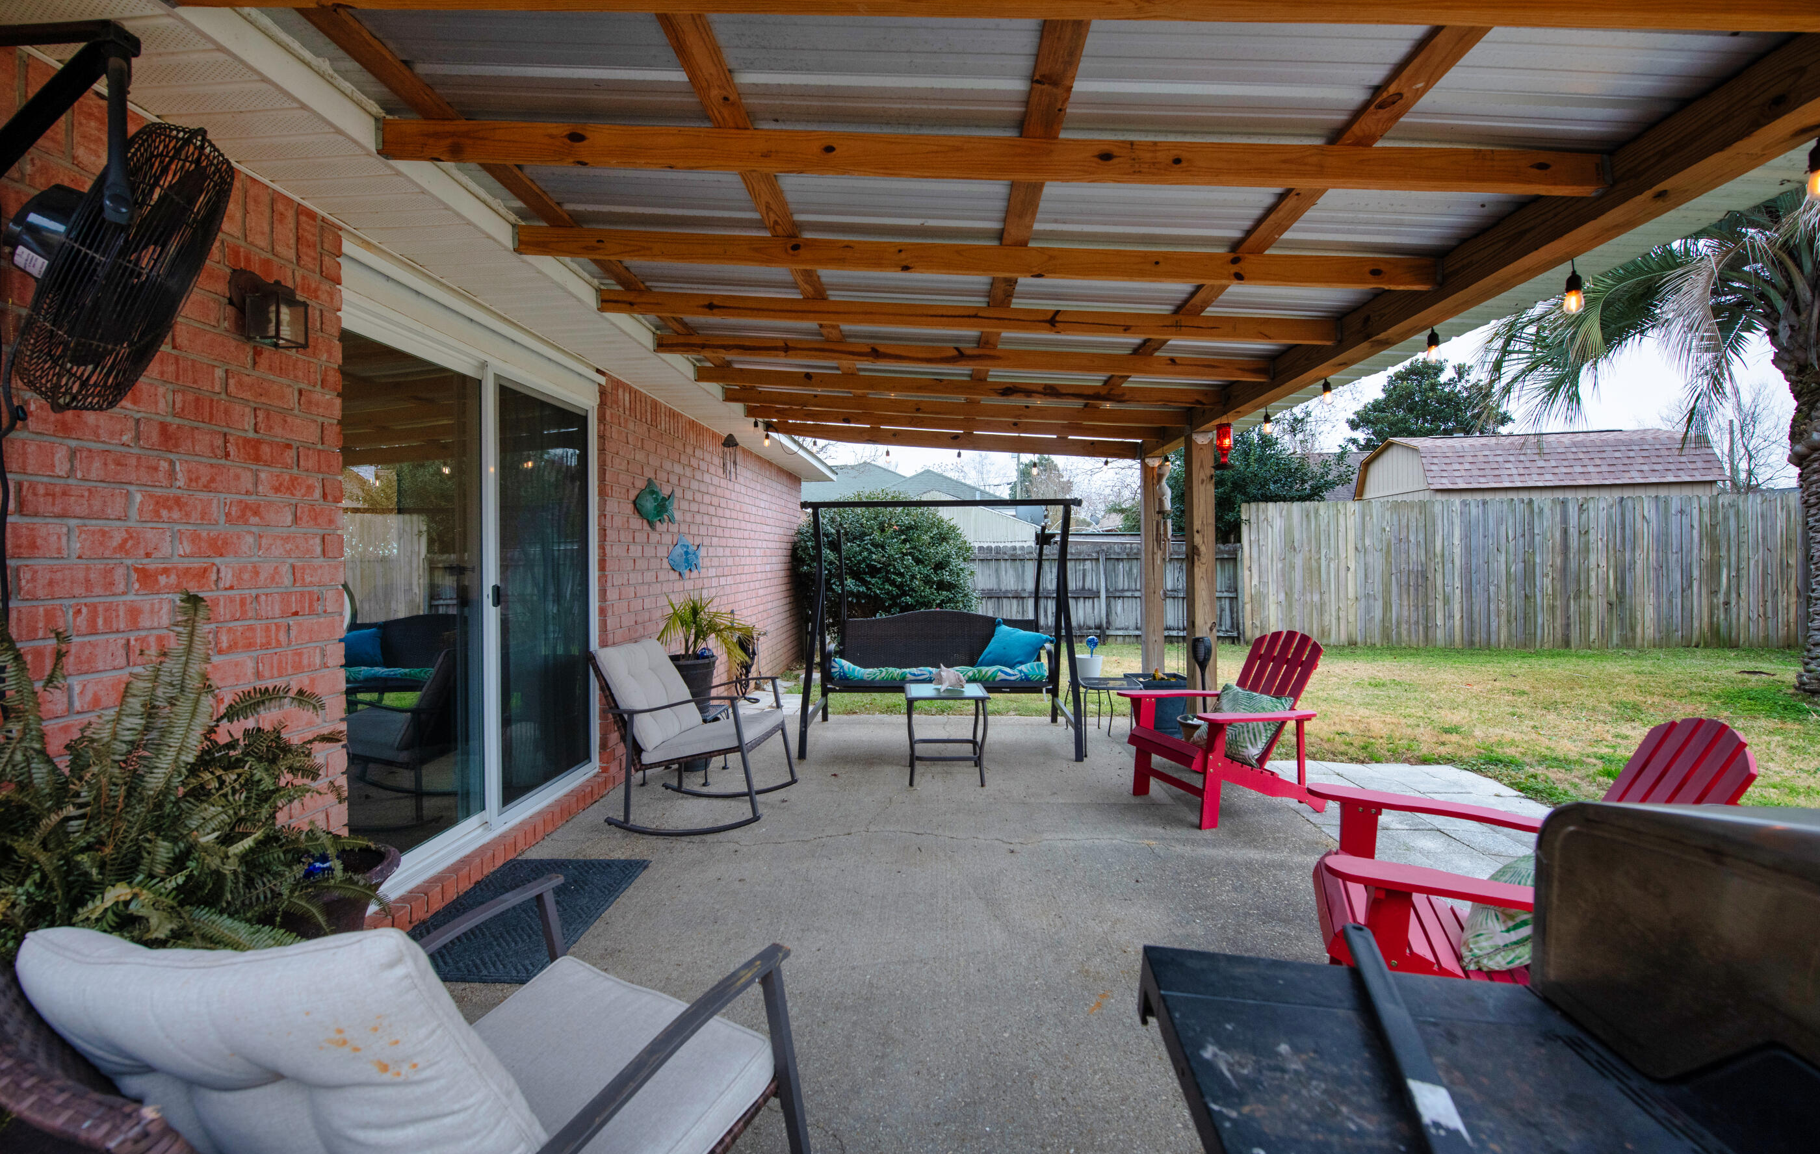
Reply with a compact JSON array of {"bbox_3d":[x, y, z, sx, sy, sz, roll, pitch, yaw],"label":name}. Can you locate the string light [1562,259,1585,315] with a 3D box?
[{"bbox_3d":[1.849,-0.806,1.970,0.056,0.148,0.056,1,2,43],"label":"string light"}]

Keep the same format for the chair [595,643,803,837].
[{"bbox_3d":[-1.027,0.753,3.452,0.800,0.860,0.600,0,2,10],"label":"chair"}]

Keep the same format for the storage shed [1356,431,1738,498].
[{"bbox_3d":[10.697,-0.855,12.382,4.400,3.230,2.400,0,2,7],"label":"storage shed"}]

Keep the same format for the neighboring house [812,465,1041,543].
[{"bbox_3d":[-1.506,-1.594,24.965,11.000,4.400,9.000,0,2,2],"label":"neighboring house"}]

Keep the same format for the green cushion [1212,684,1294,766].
[{"bbox_3d":[1.694,0.746,3.635,0.150,0.410,0.430,35,-7,-13],"label":"green cushion"}]

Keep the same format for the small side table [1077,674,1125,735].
[{"bbox_3d":[1.334,0.923,5.058,0.400,0.420,0.400,0,2,2],"label":"small side table"}]

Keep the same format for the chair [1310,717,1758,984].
[{"bbox_3d":[1.547,0.782,1.849,0.850,0.900,0.740,1,2,25],"label":"chair"}]

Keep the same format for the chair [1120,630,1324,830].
[{"bbox_3d":[1.647,0.731,3.658,0.850,0.900,0.740,-1,2,-15],"label":"chair"}]

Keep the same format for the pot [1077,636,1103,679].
[{"bbox_3d":[1.296,0.572,5.080,0.195,0.310,0.195,0,2,2],"label":"pot"}]

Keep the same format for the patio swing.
[{"bbox_3d":[0.211,0.285,4.970,1.970,1.710,1.100,0,2,2],"label":"patio swing"}]

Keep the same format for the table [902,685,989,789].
[{"bbox_3d":[0.221,0.912,4.187,0.470,0.500,0.470,0,2,2],"label":"table"}]

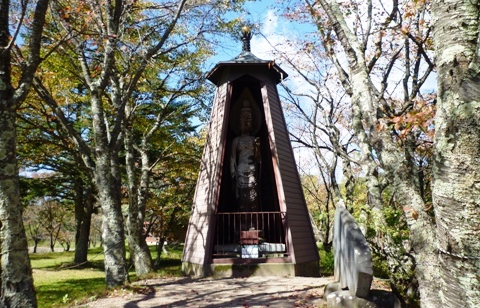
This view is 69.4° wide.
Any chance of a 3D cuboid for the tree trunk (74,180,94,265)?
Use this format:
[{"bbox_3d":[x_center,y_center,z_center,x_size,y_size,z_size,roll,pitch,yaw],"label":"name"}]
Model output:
[{"bbox_3d":[-7.044,3.039,15.729,0.850,3.700,0.750,-3,-12,0],"label":"tree trunk"}]

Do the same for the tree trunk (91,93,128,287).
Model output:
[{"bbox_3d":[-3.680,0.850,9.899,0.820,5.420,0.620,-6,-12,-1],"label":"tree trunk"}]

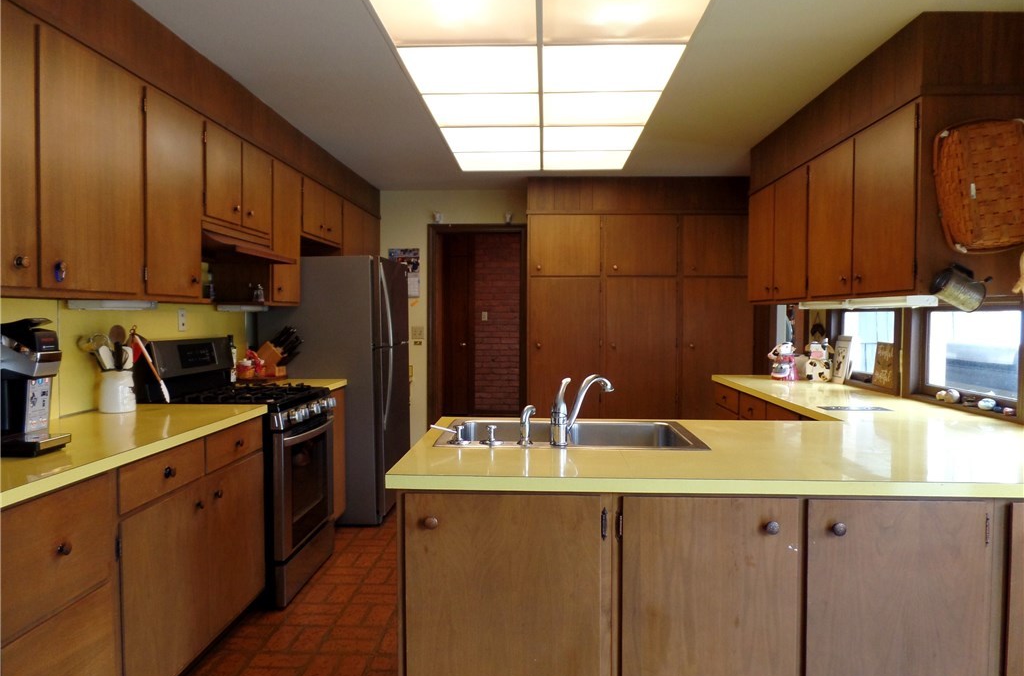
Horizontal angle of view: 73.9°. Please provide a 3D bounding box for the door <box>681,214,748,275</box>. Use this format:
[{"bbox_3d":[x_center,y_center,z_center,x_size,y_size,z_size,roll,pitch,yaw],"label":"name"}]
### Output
[{"bbox_3d":[1.659,-0.748,5.507,0.553,0.492,0.025,0,2,3],"label":"door"}]

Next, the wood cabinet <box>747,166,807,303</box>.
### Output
[{"bbox_3d":[1.767,-0.575,4.063,0.380,0.720,1.050,0,2,3],"label":"wood cabinet"}]

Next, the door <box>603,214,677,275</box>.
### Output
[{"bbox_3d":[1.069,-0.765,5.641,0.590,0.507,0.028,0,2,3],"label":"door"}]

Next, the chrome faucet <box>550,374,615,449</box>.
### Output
[{"bbox_3d":[0.223,0.220,2.161,0.250,0.212,0.060,-1,2,-37],"label":"chrome faucet"}]

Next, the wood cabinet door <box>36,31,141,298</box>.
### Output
[{"bbox_3d":[-1.399,-0.544,2.286,0.028,0.776,0.519,0,2,3],"label":"wood cabinet door"}]

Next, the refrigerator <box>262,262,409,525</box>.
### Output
[{"bbox_3d":[-1.151,0.323,4.607,0.820,1.670,0.795,0,2,3],"label":"refrigerator"}]

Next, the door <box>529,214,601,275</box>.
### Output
[{"bbox_3d":[0.443,-0.769,5.668,0.588,0.510,0.028,0,2,3],"label":"door"}]

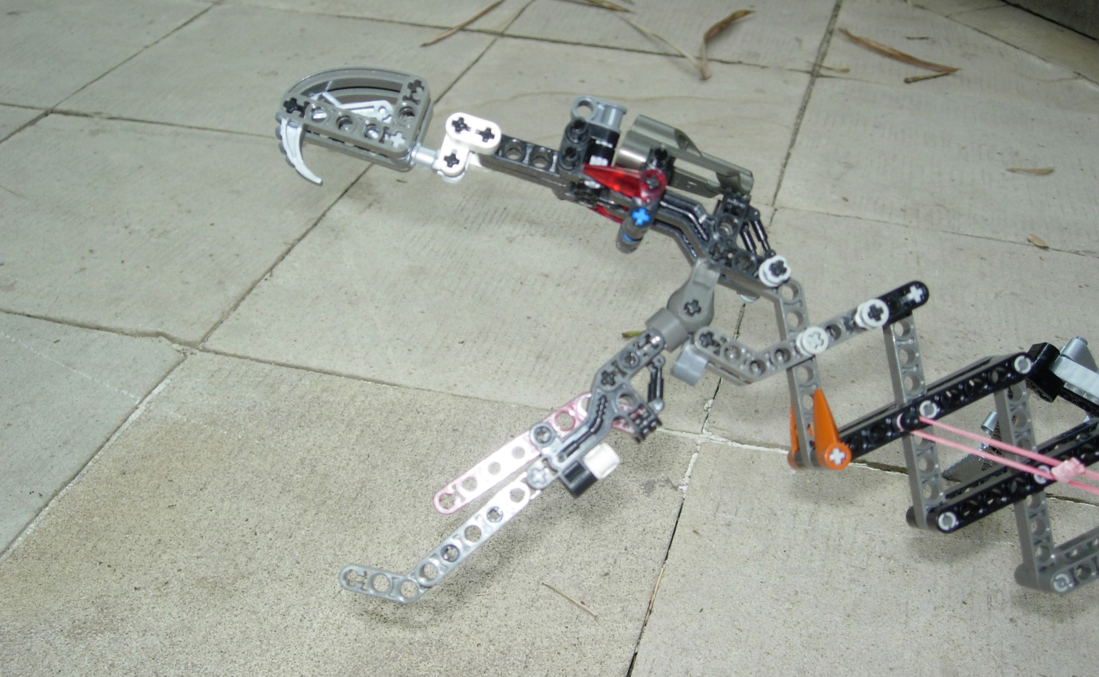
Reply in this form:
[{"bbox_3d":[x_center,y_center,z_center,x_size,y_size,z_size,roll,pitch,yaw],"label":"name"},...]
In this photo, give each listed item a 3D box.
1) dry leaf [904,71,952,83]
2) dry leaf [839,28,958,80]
[{"bbox_3d":[0.330,-0.229,1.130,0.052,0.004,0.004,-14,35,-22],"label":"dry leaf"},{"bbox_3d":[0.310,-0.264,1.182,0.024,0.008,0.135,-23,39,-33],"label":"dry leaf"}]

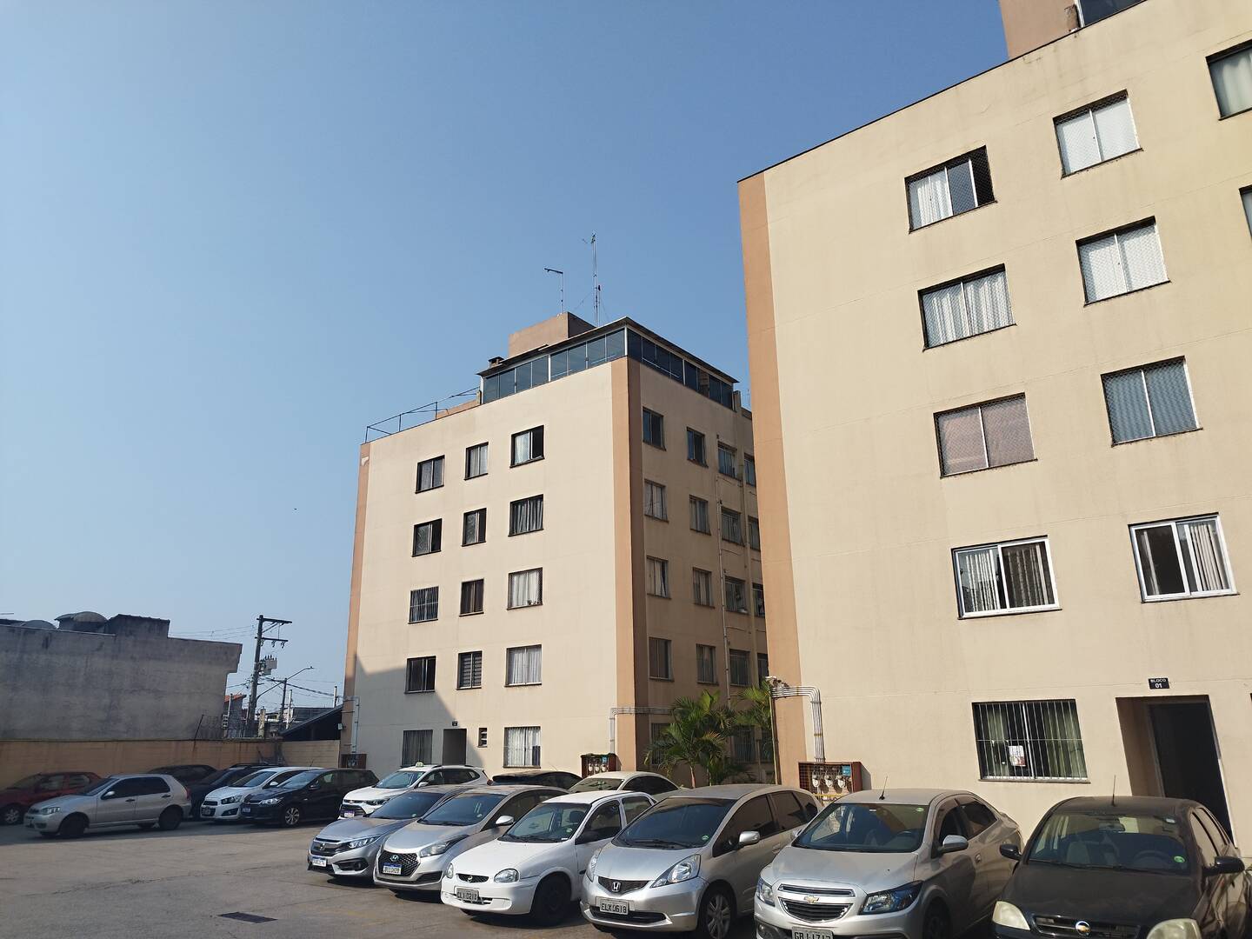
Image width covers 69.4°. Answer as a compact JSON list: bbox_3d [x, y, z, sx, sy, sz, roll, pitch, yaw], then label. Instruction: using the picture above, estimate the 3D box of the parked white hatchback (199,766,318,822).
[{"bbox_3d":[-10.868,9.908,27.689,1.740,1.520,4.100,-13,-21,35],"label":"parked white hatchback"}]

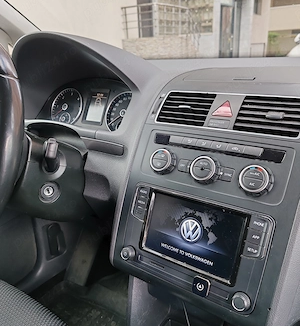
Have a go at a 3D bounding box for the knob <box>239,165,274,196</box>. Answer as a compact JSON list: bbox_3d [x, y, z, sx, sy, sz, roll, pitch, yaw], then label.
[{"bbox_3d":[0.135,0.021,0.399,0.041,0.041,0.015,12,-10,34],"label":"knob"}]

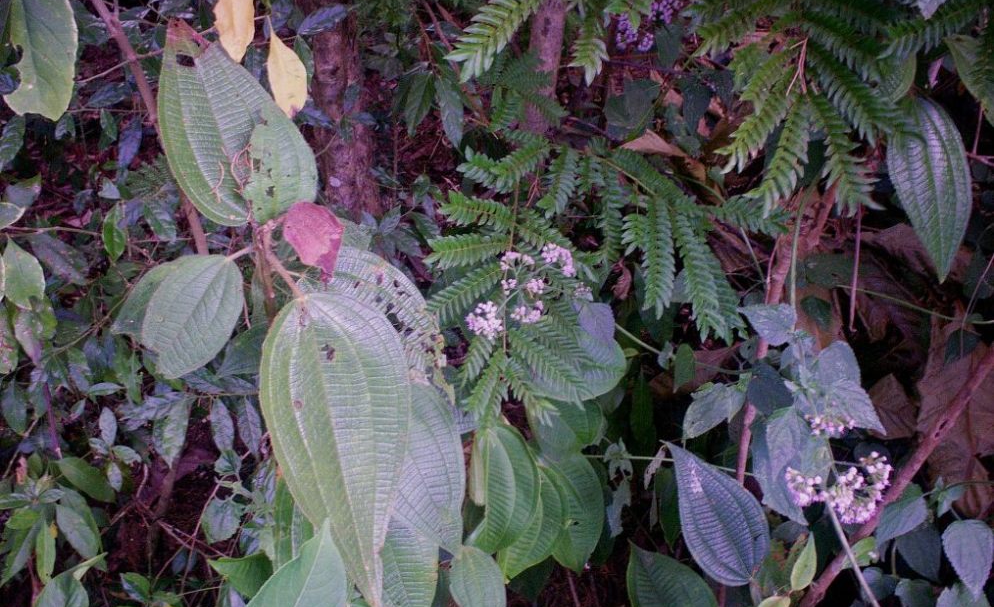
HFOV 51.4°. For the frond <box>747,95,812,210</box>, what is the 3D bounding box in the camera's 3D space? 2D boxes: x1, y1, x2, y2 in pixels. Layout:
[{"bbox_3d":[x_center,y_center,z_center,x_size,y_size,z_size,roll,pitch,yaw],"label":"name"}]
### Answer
[{"bbox_3d":[0.276,-0.143,1.000,0.034,0.028,0.137,17,70,6],"label":"frond"}]

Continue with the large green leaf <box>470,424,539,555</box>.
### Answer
[{"bbox_3d":[0.006,0.178,1.000,0.062,0.130,0.035,5,6,-10],"label":"large green leaf"}]

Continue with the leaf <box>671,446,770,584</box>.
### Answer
[{"bbox_3d":[0.193,0.184,0.900,0.077,0.030,0.144,-29,75,-8],"label":"leaf"}]

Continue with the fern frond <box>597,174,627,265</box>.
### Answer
[{"bbox_3d":[0.127,-0.093,1.150,0.033,0.103,0.030,-3,6,-1],"label":"fern frond"}]

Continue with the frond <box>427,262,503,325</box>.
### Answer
[{"bbox_3d":[-0.031,-0.016,1.060,0.088,0.022,0.033,-30,65,-5],"label":"frond"}]

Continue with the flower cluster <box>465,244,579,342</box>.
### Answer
[{"bbox_3d":[0.024,-0.011,1.000,0.108,0.095,0.070,0,30,0],"label":"flower cluster"}]

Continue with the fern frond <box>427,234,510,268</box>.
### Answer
[{"bbox_3d":[-0.029,-0.055,1.070,0.088,0.022,0.032,-11,65,5],"label":"fern frond"}]

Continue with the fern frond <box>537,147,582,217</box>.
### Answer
[{"bbox_3d":[0.070,-0.138,1.170,0.036,0.022,0.097,12,67,5],"label":"fern frond"}]

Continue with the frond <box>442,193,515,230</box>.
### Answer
[{"bbox_3d":[-0.020,-0.101,1.130,0.084,0.033,0.030,9,6,3],"label":"frond"}]

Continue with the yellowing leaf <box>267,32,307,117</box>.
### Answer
[{"bbox_3d":[-0.193,-0.210,0.950,0.033,0.081,0.025,-12,6,-7],"label":"yellowing leaf"}]

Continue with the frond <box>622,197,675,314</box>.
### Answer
[{"bbox_3d":[0.172,-0.049,1.100,0.035,0.026,0.139,2,69,-5],"label":"frond"}]

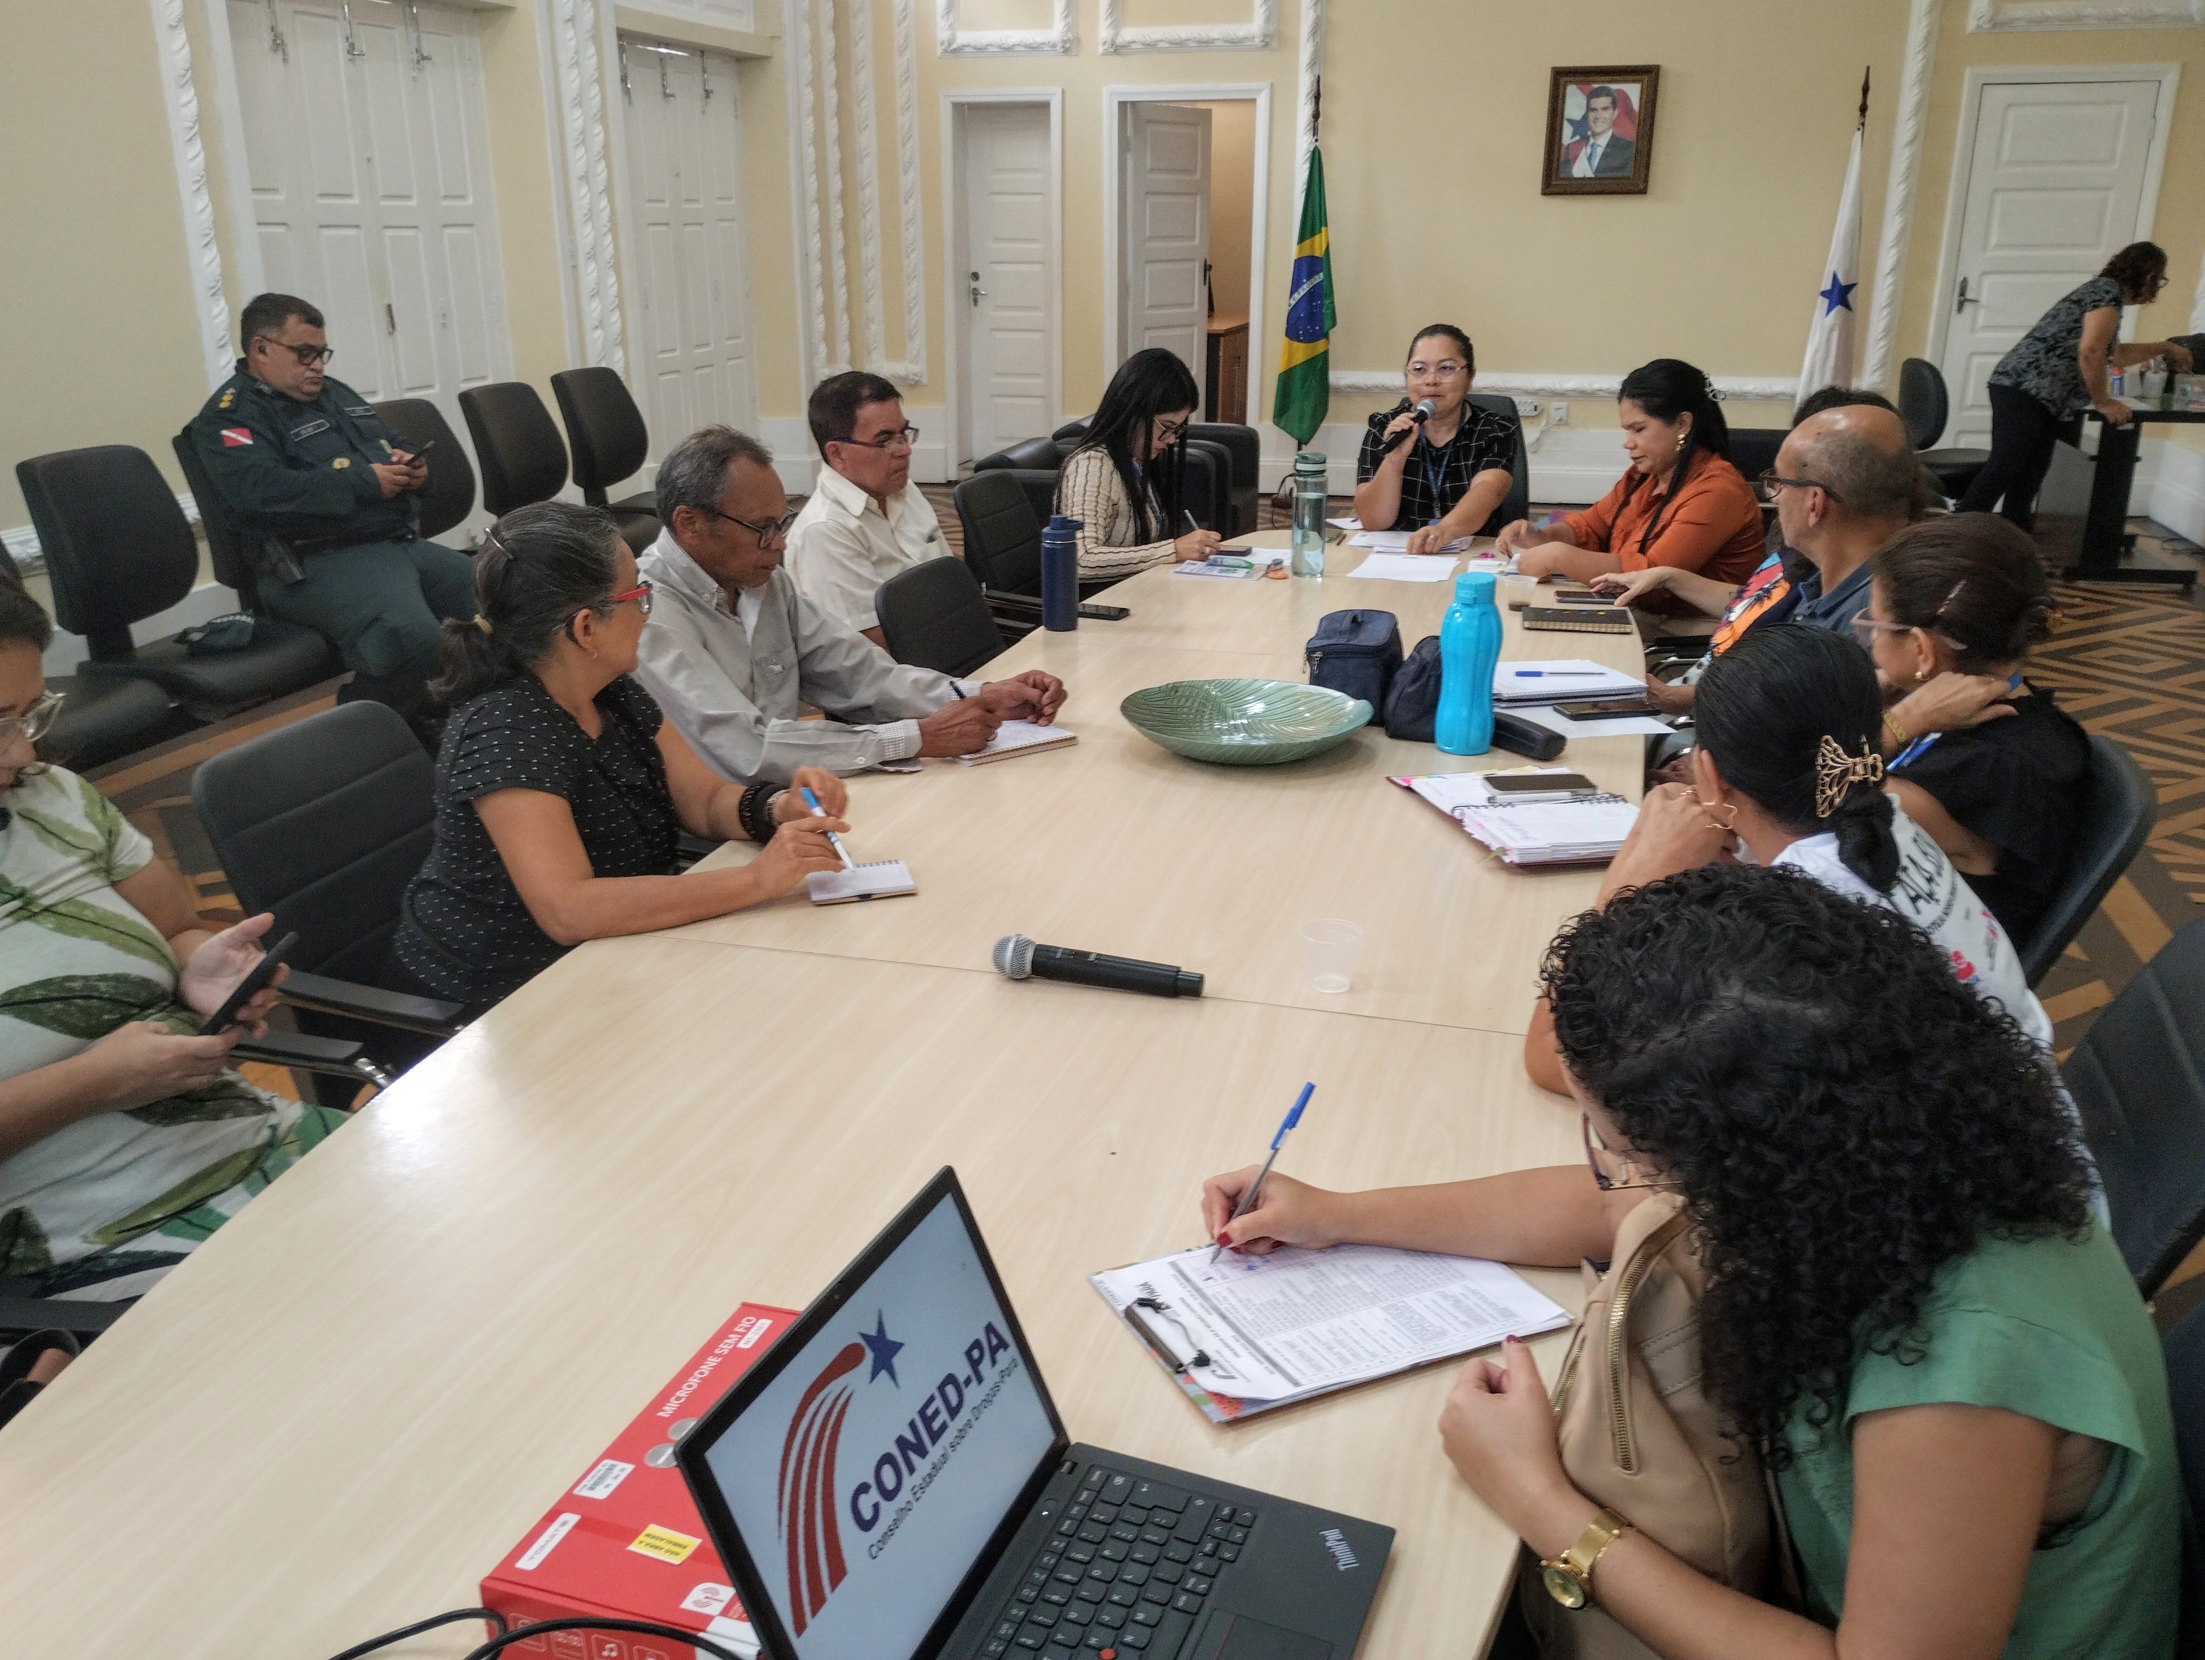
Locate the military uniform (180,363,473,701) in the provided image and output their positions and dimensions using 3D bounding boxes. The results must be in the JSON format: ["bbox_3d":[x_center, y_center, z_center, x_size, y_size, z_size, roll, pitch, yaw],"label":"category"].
[{"bbox_3d":[-2.053,-0.857,5.111,0.740,0.920,0.590,6,20,16],"label":"military uniform"}]

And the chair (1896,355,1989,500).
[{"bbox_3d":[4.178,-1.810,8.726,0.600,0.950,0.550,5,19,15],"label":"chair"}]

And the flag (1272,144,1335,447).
[{"bbox_3d":[1.103,-2.909,9.787,0.350,1.593,0.230,4,19,11],"label":"flag"}]

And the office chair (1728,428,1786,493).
[{"bbox_3d":[2.422,-1.071,6.707,0.620,0.820,0.640,5,19,15],"label":"office chair"}]

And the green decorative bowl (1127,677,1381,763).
[{"bbox_3d":[0.226,-0.166,2.925,0.410,0.068,0.390,0,19,0],"label":"green decorative bowl"}]

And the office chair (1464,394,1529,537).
[{"bbox_3d":[1.028,-0.715,5.266,0.600,1.060,0.640,5,19,15],"label":"office chair"}]

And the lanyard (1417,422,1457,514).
[{"bbox_3d":[0.957,-1.027,5.110,0.115,0.265,0.090,4,19,12],"label":"lanyard"}]

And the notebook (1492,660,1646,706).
[{"bbox_3d":[0.822,-0.270,3.301,0.282,0.024,0.212,-5,19,-13],"label":"notebook"}]

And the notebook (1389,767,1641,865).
[{"bbox_3d":[0.631,-0.034,2.600,0.282,0.028,0.413,-3,19,-9],"label":"notebook"}]

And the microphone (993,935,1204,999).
[{"bbox_3d":[-0.006,0.155,1.979,0.237,0.051,0.051,6,20,16],"label":"microphone"}]

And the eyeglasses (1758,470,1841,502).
[{"bbox_3d":[1.253,-0.610,3.122,0.145,0.050,0.145,-17,26,-41],"label":"eyeglasses"}]

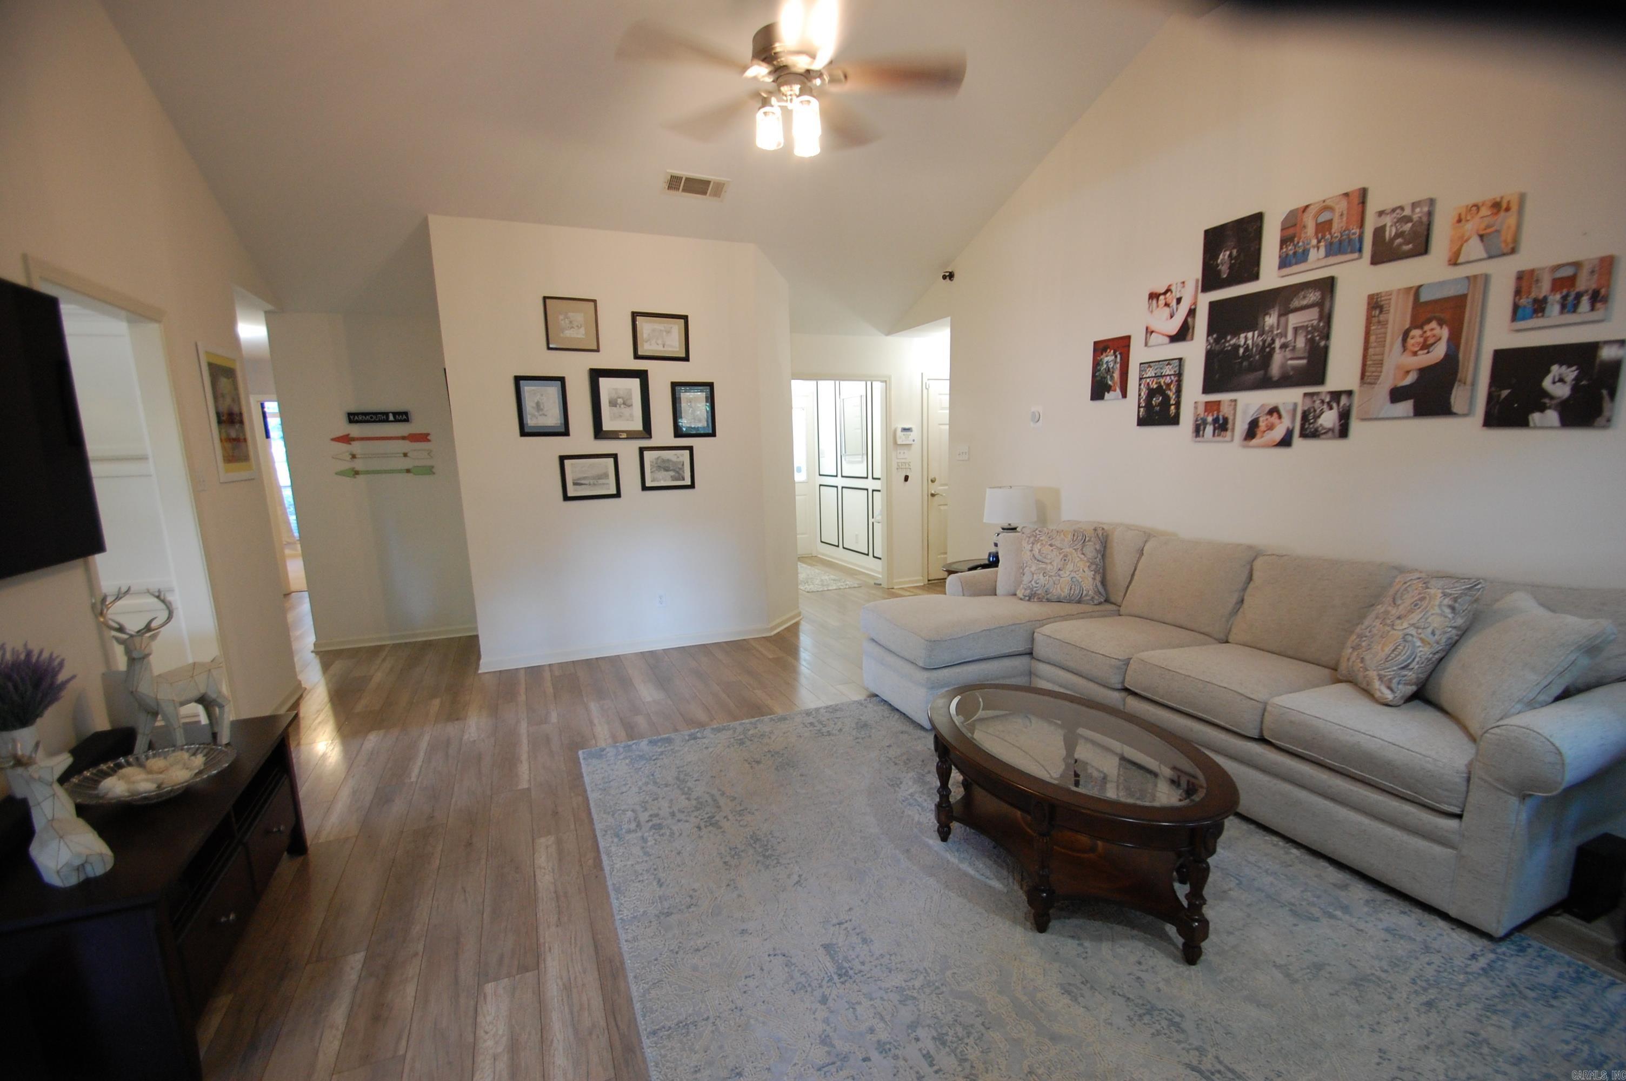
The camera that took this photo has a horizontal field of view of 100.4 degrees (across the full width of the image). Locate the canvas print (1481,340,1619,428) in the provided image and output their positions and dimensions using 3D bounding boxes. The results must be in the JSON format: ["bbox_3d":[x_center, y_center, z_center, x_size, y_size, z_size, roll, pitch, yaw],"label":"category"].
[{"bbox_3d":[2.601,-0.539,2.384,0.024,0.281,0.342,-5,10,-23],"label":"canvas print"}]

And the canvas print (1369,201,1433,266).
[{"bbox_3d":[2.406,-1.253,2.760,0.025,0.210,0.203,-6,10,-23],"label":"canvas print"}]

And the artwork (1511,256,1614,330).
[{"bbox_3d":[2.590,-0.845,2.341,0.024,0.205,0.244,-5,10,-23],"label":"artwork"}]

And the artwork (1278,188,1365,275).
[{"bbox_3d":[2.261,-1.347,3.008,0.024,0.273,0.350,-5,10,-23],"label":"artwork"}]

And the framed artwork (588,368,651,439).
[{"bbox_3d":[-1.292,-0.917,4.572,0.376,0.458,0.026,-5,9,-18],"label":"framed artwork"}]

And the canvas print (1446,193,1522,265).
[{"bbox_3d":[2.514,-1.157,2.527,0.025,0.210,0.203,-6,10,-23],"label":"canvas print"}]

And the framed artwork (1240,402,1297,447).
[{"bbox_3d":[2.237,-0.563,3.316,0.025,0.210,0.252,-6,10,-23],"label":"framed artwork"}]

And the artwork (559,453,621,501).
[{"bbox_3d":[-1.500,-0.427,4.572,0.370,0.300,0.022,-5,9,-18],"label":"artwork"}]

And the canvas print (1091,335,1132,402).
[{"bbox_3d":[1.820,-1.038,4.121,0.024,0.357,0.279,-5,10,-23],"label":"canvas print"}]

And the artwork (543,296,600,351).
[{"bbox_3d":[-1.596,-1.427,4.493,0.330,0.337,0.022,-5,10,-20],"label":"artwork"}]

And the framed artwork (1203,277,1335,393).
[{"bbox_3d":[2.203,-0.973,3.301,0.025,0.467,0.596,-6,10,-23],"label":"framed artwork"}]

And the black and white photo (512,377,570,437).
[{"bbox_3d":[-1.792,-0.886,4.496,0.309,0.393,0.022,-5,10,-20],"label":"black and white photo"}]

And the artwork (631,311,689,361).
[{"bbox_3d":[-1.030,-1.375,4.596,0.372,0.304,0.022,-5,9,-18],"label":"artwork"}]

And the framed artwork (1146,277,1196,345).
[{"bbox_3d":[1.987,-1.253,3.744,0.025,0.327,0.310,-6,10,-23],"label":"framed artwork"}]

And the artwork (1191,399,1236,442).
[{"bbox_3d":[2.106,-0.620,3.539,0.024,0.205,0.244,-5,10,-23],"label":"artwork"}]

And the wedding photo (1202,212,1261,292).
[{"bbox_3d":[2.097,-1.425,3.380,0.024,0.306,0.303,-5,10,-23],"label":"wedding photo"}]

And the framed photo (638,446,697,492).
[{"bbox_3d":[-1.014,-0.503,4.728,0.367,0.296,0.022,-5,9,-18],"label":"framed photo"}]

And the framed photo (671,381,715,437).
[{"bbox_3d":[-0.851,-0.932,4.854,0.302,0.385,0.022,-5,10,-20],"label":"framed photo"}]

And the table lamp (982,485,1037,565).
[{"bbox_3d":[1.346,-0.098,4.582,0.365,0.540,0.365,-5,10,-23],"label":"table lamp"}]

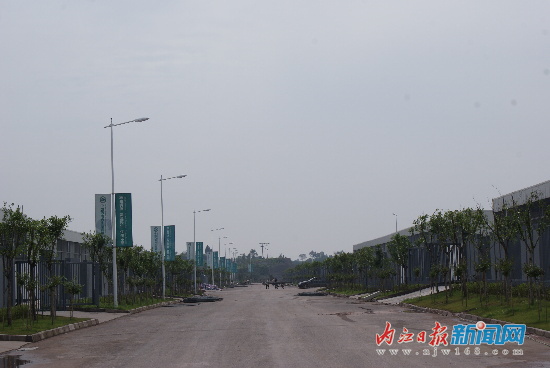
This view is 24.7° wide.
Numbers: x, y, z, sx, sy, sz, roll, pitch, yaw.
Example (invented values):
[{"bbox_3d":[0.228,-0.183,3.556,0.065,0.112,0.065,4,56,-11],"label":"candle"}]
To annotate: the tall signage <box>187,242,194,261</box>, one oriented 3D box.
[{"bbox_3d":[-9.901,8.320,148.000,0.830,2.830,0.080,-1,-4,-1],"label":"tall signage"}]

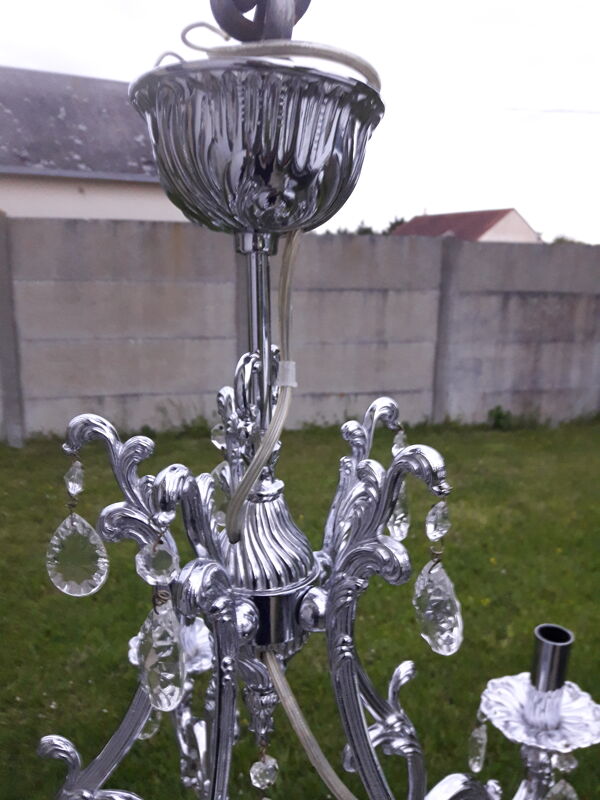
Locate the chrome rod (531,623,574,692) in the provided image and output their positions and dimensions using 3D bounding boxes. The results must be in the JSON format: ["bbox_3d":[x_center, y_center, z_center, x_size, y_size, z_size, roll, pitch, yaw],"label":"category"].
[{"bbox_3d":[0.176,0.183,0.456,0.026,0.039,0.026,3,12,0],"label":"chrome rod"}]

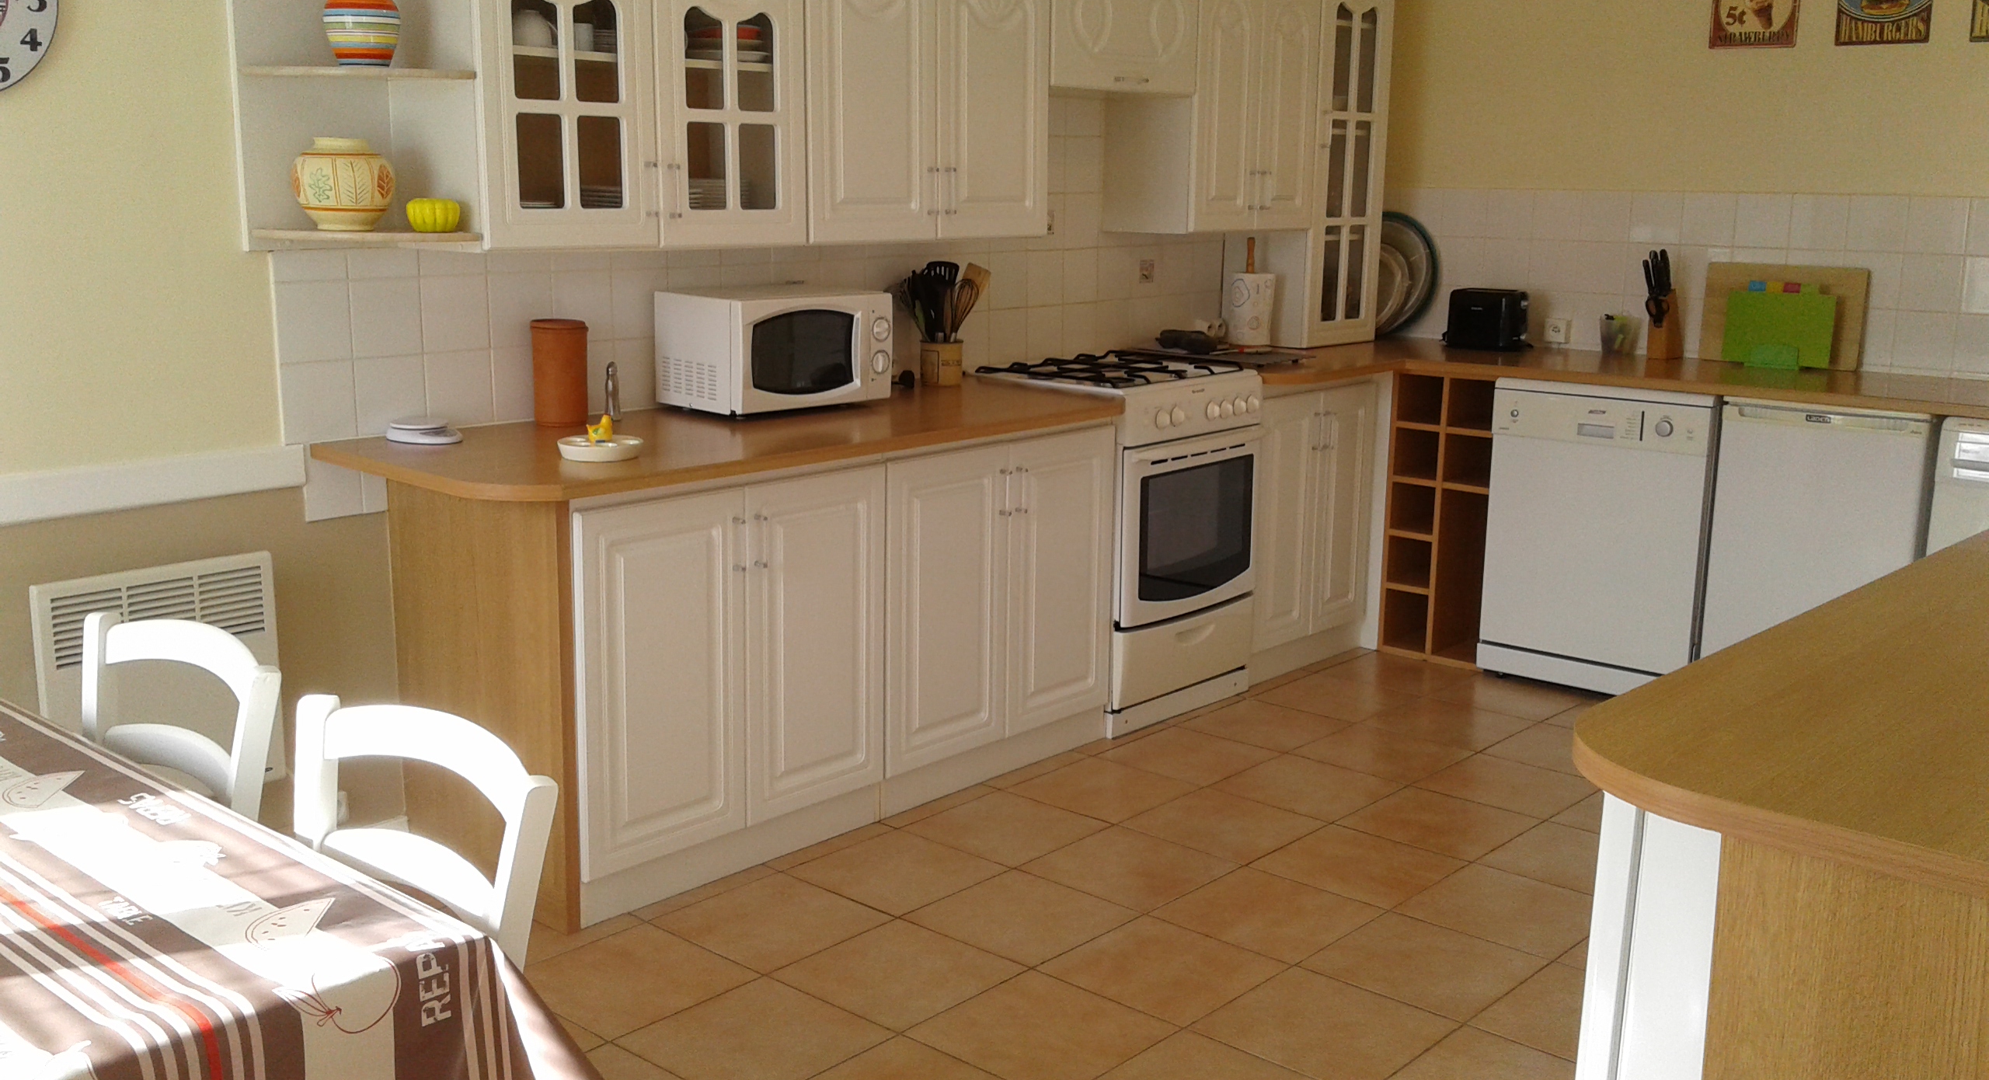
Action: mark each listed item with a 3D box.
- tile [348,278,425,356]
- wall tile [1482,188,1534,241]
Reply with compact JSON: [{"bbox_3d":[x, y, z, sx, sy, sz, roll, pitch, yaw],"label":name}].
[{"bbox_3d":[-1.213,-0.444,3.316,0.010,0.151,0.151,11,16,42],"label":"tile"},{"bbox_3d":[1.625,-1.024,5.237,0.150,0.155,0.010,9,14,38],"label":"wall tile"}]

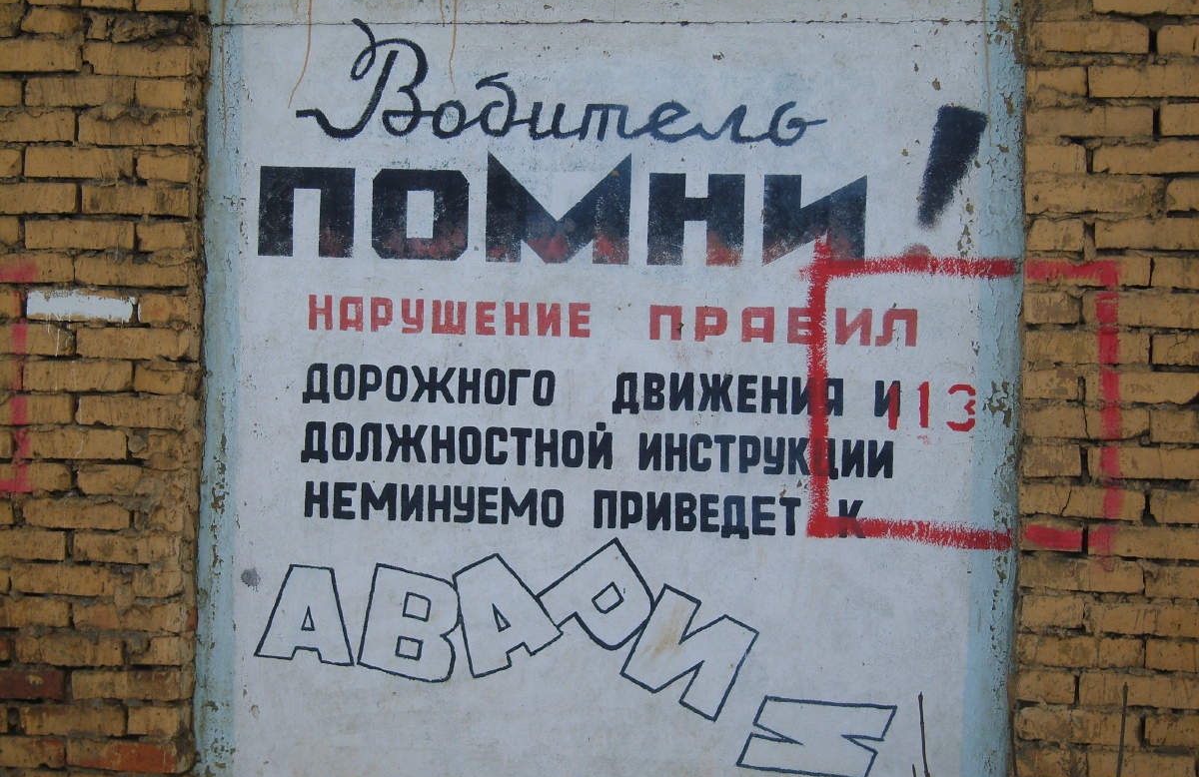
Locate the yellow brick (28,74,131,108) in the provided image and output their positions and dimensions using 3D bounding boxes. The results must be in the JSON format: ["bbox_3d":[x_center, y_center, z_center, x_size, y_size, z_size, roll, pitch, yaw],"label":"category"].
[{"bbox_3d":[-1.129,-0.650,5.521,0.249,0.066,0.120,1,0,8],"label":"yellow brick"}]

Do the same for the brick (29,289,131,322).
[{"bbox_3d":[-1.135,-0.184,5.557,0.249,0.068,0.120,1,2,10],"label":"brick"}]

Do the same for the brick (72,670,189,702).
[{"bbox_3d":[-1.020,0.650,5.502,0.250,0.066,0.120,1,0,8],"label":"brick"}]

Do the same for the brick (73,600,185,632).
[{"bbox_3d":[-1.026,0.503,5.548,0.250,0.065,0.120,1,1,11],"label":"brick"}]

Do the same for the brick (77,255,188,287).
[{"bbox_3d":[-1.016,-0.262,5.534,0.255,0.067,0.120,1,2,10],"label":"brick"}]

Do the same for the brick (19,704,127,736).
[{"bbox_3d":[-1.167,0.743,5.637,0.250,0.065,0.120,1,1,10],"label":"brick"}]

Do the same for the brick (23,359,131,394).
[{"bbox_3d":[-1.135,-0.028,5.532,0.250,0.065,0.120,1,1,9],"label":"brick"}]

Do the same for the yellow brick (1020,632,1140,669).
[{"bbox_3d":[1.002,0.540,5.198,0.252,0.068,0.120,1,2,10],"label":"yellow brick"}]

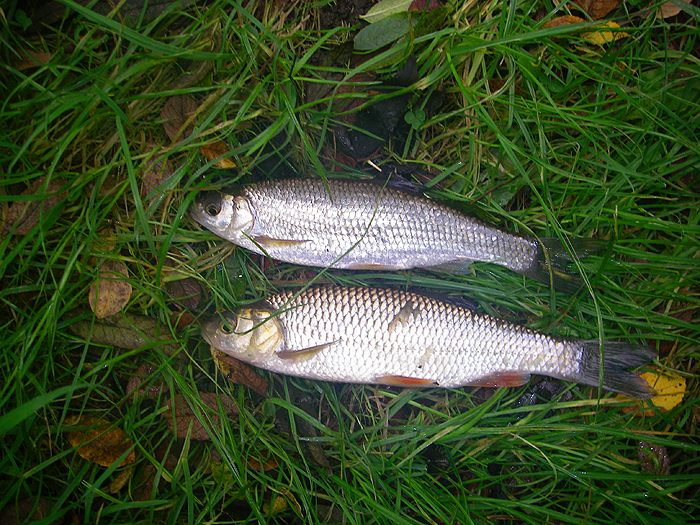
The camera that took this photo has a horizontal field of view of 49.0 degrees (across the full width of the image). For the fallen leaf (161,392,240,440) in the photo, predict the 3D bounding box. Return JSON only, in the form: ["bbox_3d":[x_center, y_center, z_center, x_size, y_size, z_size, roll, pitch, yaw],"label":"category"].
[{"bbox_3d":[-0.099,0.101,0.509,0.051,0.010,0.030,-3,74,-1],"label":"fallen leaf"}]

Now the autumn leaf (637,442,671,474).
[{"bbox_3d":[0.198,0.127,0.499,0.020,0.009,0.025,-38,78,-10],"label":"autumn leaf"}]

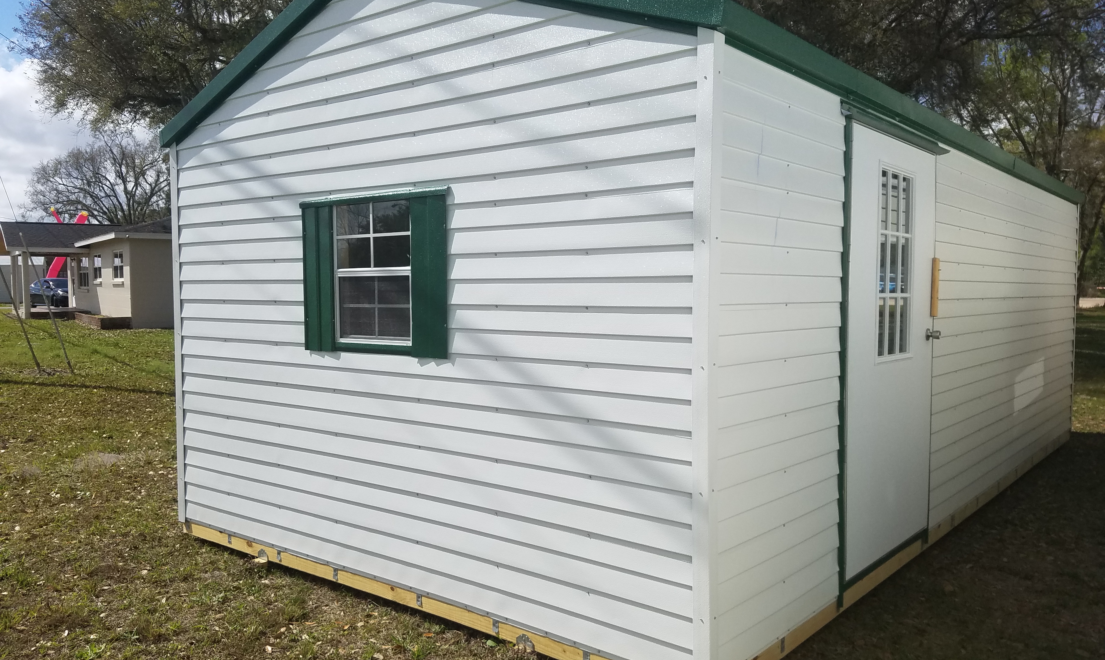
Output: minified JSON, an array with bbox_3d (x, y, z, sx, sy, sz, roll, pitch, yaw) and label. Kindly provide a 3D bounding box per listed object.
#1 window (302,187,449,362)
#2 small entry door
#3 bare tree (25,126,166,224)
[{"bbox_3d":[-0.810,-0.263,3.798,1.020,0.710,0.070,2,4,40],"label":"window"},{"bbox_3d":[1.627,0.088,3.984,0.060,1.970,1.120,2,4,41],"label":"small entry door"},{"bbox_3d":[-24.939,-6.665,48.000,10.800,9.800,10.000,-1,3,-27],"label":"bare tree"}]

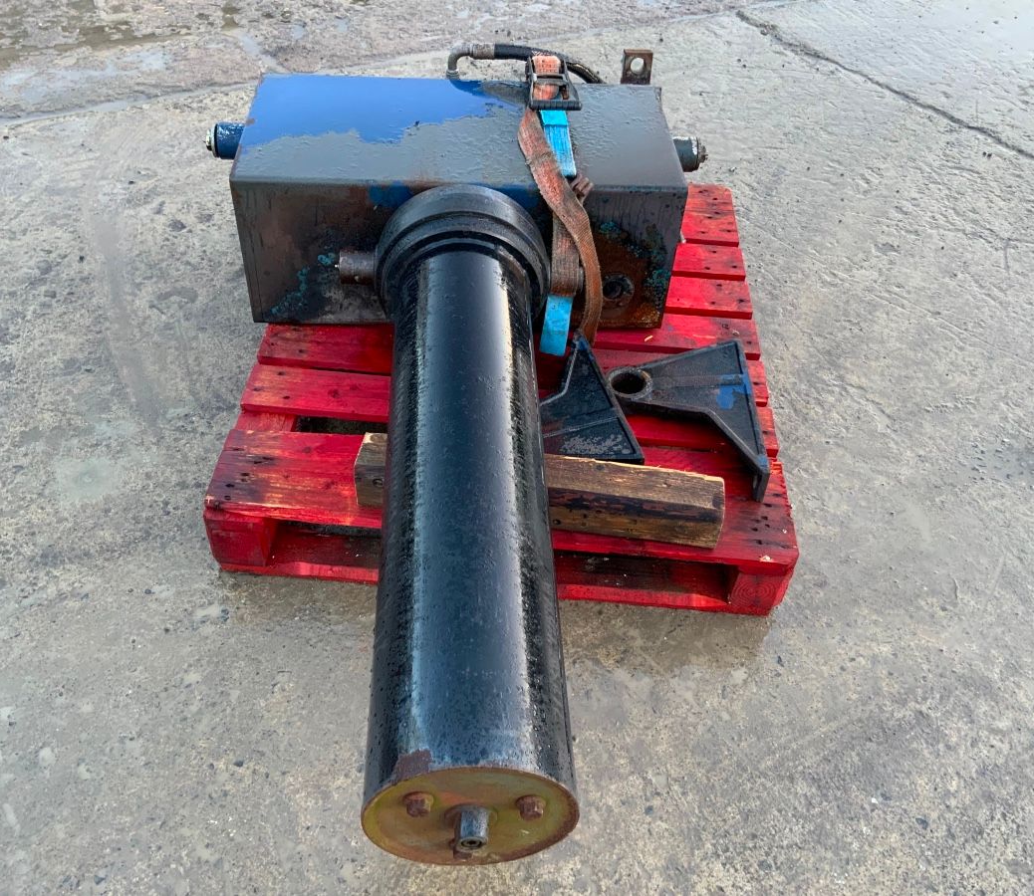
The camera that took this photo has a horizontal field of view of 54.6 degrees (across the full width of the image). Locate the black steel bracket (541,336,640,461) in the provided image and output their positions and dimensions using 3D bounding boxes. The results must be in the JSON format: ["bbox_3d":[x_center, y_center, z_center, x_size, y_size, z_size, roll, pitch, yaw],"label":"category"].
[{"bbox_3d":[0.041,-0.048,1.812,0.265,0.088,0.330,-9,47,-13],"label":"black steel bracket"}]

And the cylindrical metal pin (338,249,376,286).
[{"bbox_3d":[-0.293,-0.331,1.833,0.073,0.061,0.061,0,46,-4],"label":"cylindrical metal pin"}]

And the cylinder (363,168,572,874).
[{"bbox_3d":[-0.076,0.037,1.479,0.310,0.310,1.120,0,46,-4],"label":"cylinder"}]

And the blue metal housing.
[{"bbox_3d":[-0.113,-0.511,2.079,0.833,0.333,0.402,0,46,-4],"label":"blue metal housing"}]

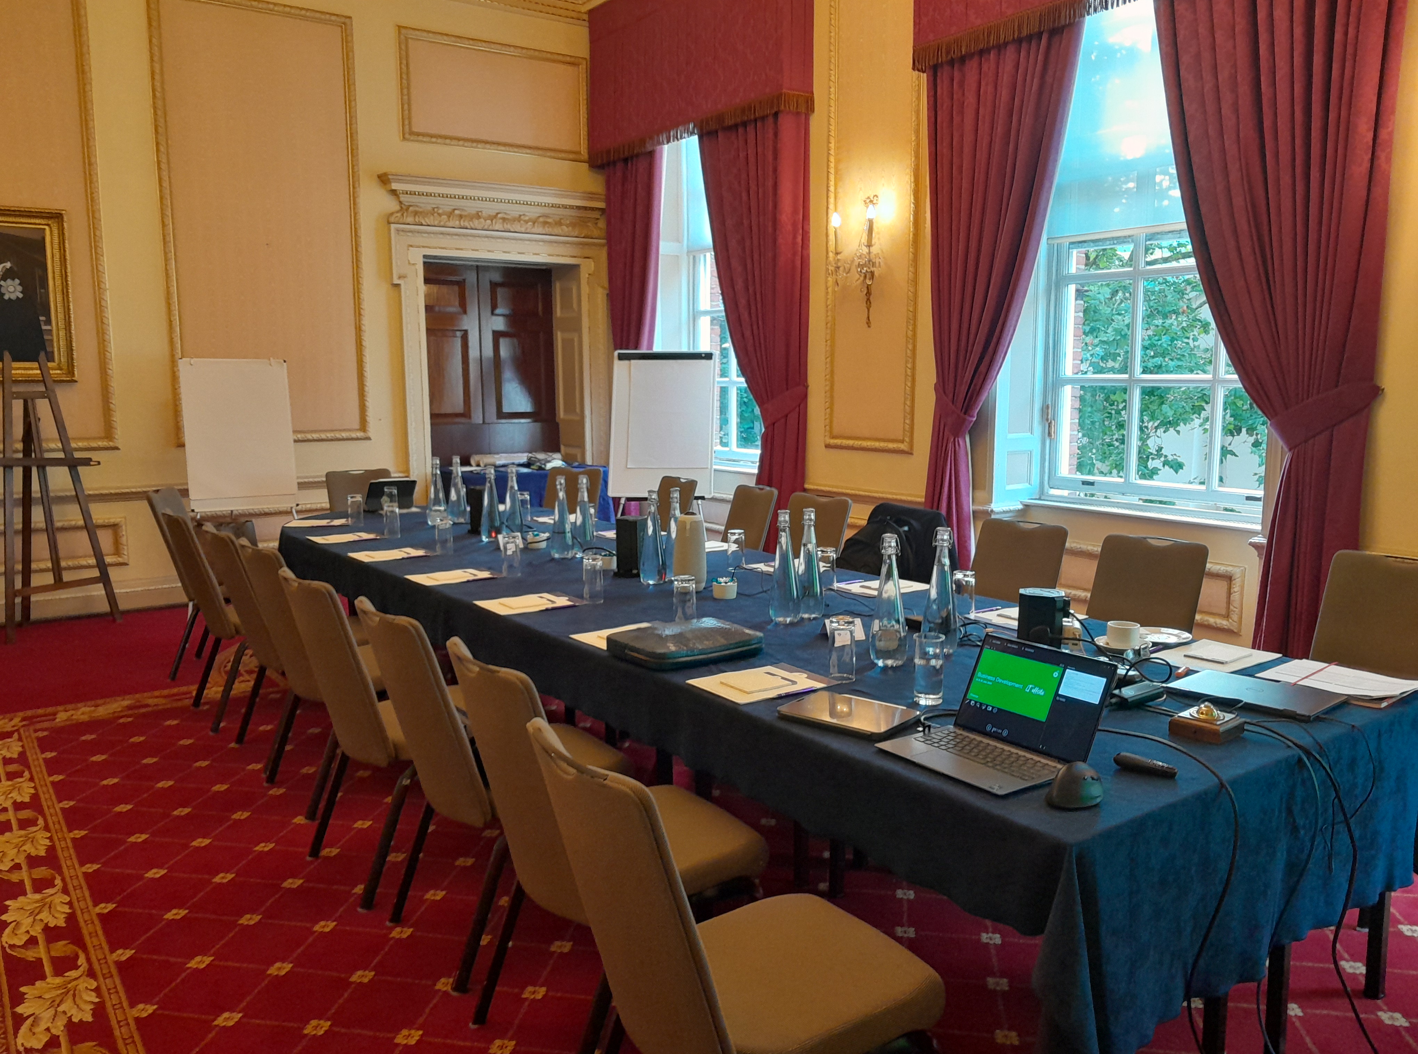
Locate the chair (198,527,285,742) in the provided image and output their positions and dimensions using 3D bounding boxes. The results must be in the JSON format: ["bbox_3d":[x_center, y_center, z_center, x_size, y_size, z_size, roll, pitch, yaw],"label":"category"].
[{"bbox_3d":[-1.613,0.443,4.419,0.600,0.905,0.465,-6,10,-36],"label":"chair"}]

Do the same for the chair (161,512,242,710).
[{"bbox_3d":[-2.040,0.373,4.963,0.615,0.937,0.460,-5,9,-34],"label":"chair"}]

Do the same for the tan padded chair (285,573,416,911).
[{"bbox_3d":[-0.891,0.569,3.327,0.610,0.915,0.450,-6,10,-37],"label":"tan padded chair"}]

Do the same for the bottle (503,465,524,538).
[{"bbox_3d":[-0.910,-0.118,5.135,0.091,0.325,0.091,-6,9,-34],"label":"bottle"}]

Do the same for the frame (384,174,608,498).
[{"bbox_3d":[-1.486,-1.096,8.330,1.870,2.830,0.250,-6,10,-35],"label":"frame"}]

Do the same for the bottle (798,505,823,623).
[{"bbox_3d":[0.315,0.115,3.468,0.095,0.338,0.095,0,8,0],"label":"bottle"}]

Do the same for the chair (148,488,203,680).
[{"bbox_3d":[-2.480,0.276,5.691,0.600,0.905,0.465,-2,8,-10],"label":"chair"}]

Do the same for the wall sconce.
[{"bbox_3d":[0.836,-1.486,6.195,0.210,0.720,0.390,-6,9,-34],"label":"wall sconce"}]

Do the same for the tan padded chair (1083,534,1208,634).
[{"bbox_3d":[1.298,0.533,3.714,0.615,0.937,0.460,-6,9,-35],"label":"tan padded chair"}]

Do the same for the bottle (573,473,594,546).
[{"bbox_3d":[-0.504,-0.049,4.449,0.086,0.326,0.086,0,8,0],"label":"bottle"}]

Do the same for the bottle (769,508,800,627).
[{"bbox_3d":[0.224,0.116,3.239,0.086,0.326,0.086,0,8,0],"label":"bottle"}]

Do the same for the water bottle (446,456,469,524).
[{"bbox_3d":[-1.309,-0.191,5.759,0.095,0.338,0.095,-6,9,-34],"label":"water bottle"}]

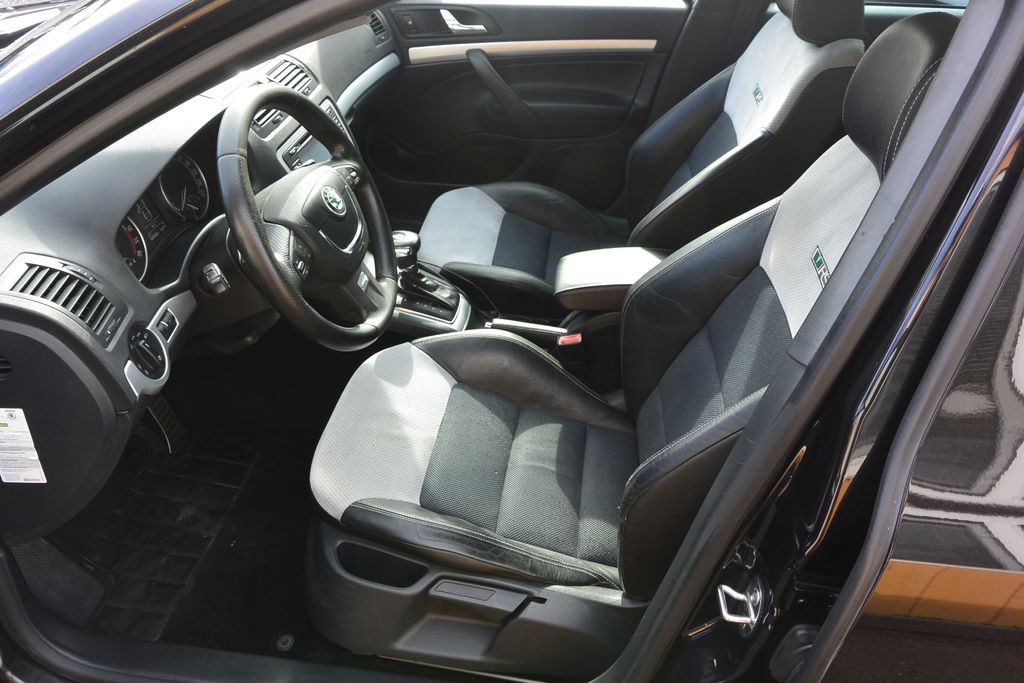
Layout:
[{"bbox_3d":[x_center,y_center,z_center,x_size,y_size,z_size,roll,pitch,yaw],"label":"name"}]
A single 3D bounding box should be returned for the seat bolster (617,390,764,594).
[{"bbox_3d":[0.250,0.183,1.017,0.171,0.457,0.110,19,38,-5],"label":"seat bolster"}]

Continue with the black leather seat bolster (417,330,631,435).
[{"bbox_3d":[0.029,0.056,1.465,0.471,0.146,0.117,12,38,0],"label":"black leather seat bolster"}]

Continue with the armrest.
[{"bbox_3d":[0.231,-0.122,1.488,0.296,0.068,0.147,3,37,8],"label":"armrest"}]

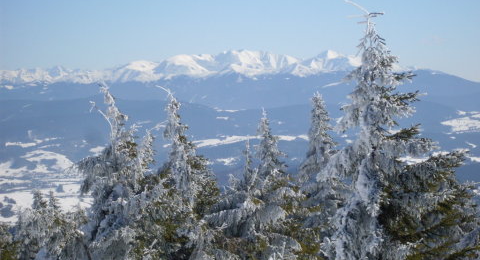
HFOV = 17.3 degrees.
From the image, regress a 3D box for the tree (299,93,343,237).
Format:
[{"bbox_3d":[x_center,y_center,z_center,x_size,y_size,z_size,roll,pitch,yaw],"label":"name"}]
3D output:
[{"bbox_3d":[1.057,0.746,20.500,1.100,2.464,1.100,0,2,0],"label":"tree"}]

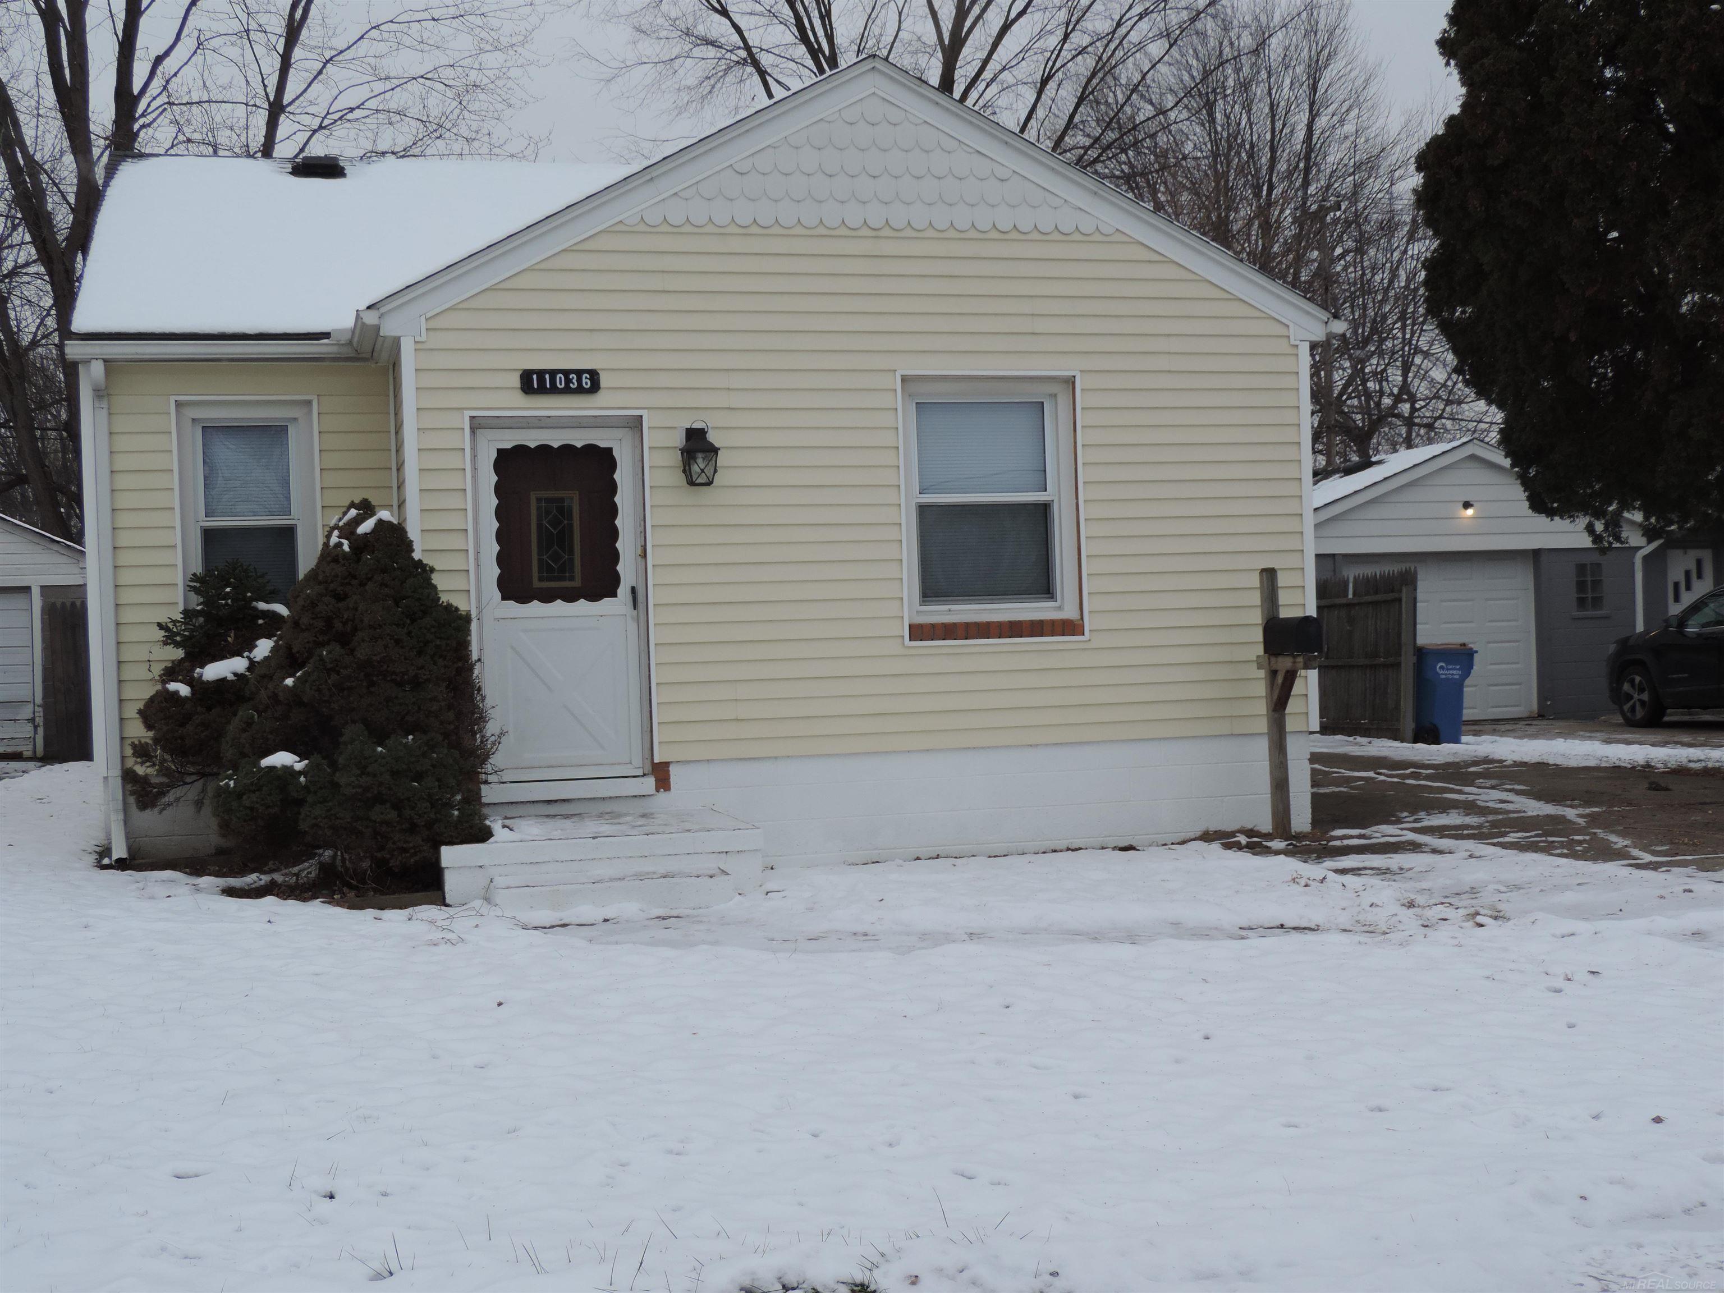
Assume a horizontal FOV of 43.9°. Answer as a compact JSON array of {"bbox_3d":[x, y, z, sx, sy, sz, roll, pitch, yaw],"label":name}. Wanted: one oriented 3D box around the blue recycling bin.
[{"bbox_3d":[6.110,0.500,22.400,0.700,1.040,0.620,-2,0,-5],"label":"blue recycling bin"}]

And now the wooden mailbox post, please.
[{"bbox_3d":[2.640,0.350,13.344,0.170,1.700,0.610,-2,0,-16],"label":"wooden mailbox post"}]

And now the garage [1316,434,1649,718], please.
[{"bbox_3d":[6.891,-0.826,30.037,4.950,3.580,6.400,-2,0,-16],"label":"garage"}]

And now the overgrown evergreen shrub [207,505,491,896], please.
[{"bbox_3d":[-2.729,0.258,11.443,1.450,2.070,1.400,-2,0,-16],"label":"overgrown evergreen shrub"}]

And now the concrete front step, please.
[{"bbox_3d":[-1.462,1.147,11.477,1.660,0.350,1.720,-2,0,-16],"label":"concrete front step"}]

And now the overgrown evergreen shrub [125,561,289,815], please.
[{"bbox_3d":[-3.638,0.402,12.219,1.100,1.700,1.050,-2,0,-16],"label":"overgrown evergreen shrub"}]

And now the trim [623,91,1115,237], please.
[{"bbox_3d":[0.082,-2.900,12.813,3.070,0.880,0.050,-2,0,-16],"label":"trim"}]

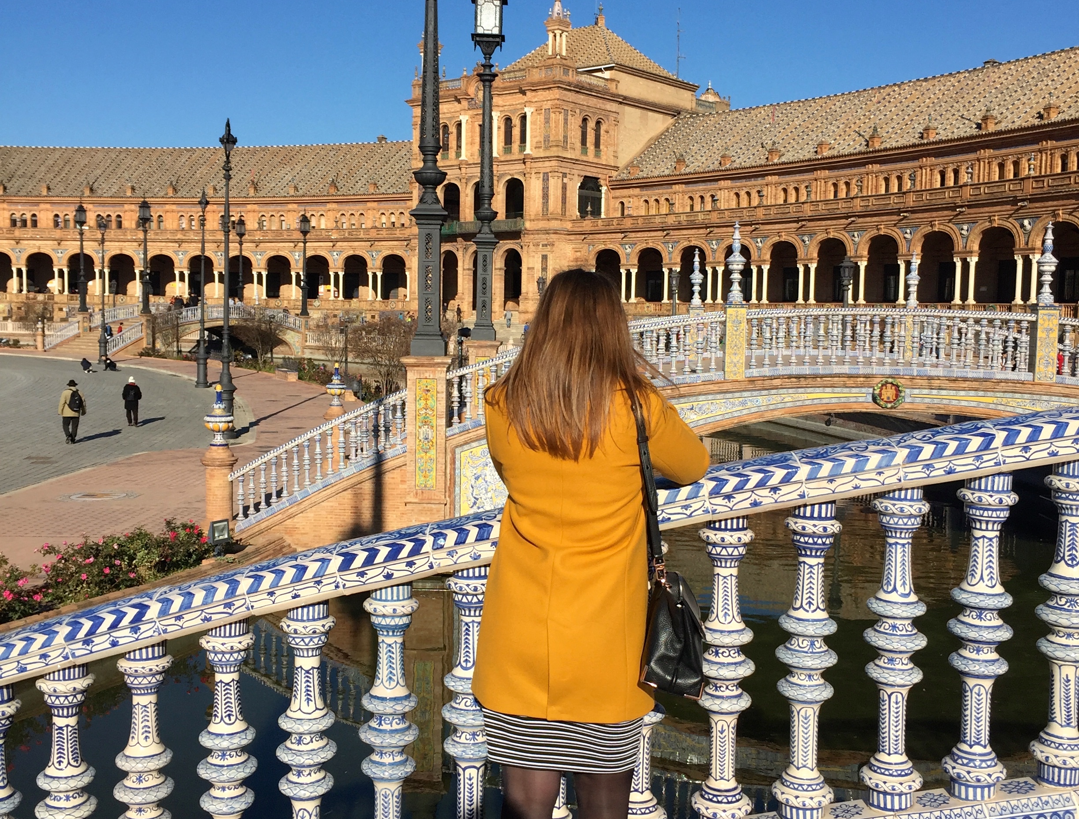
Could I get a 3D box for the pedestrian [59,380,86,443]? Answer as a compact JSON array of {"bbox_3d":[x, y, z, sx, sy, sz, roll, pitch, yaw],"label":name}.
[{"bbox_3d":[-13.337,0.058,34.307,0.620,1.782,0.420,-1,5,-25],"label":"pedestrian"}]

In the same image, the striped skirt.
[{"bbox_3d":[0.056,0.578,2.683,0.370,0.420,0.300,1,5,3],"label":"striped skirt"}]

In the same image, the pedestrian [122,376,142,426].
[{"bbox_3d":[-13.374,-0.285,39.540,0.570,1.629,0.400,-1,5,-19],"label":"pedestrian"}]

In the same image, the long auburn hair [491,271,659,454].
[{"bbox_3d":[0.075,-0.101,2.730,0.380,0.450,0.300,1,5,3],"label":"long auburn hair"}]

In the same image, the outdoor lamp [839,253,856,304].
[{"bbox_3d":[11.195,-3.060,44.208,0.580,5.100,0.580,1,5,0],"label":"outdoor lamp"}]

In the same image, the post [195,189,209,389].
[{"bbox_3d":[-16.118,-5.810,57.757,0.560,9.543,0.560,1,5,0],"label":"post"}]

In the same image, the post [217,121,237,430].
[{"bbox_3d":[-9.337,-3.930,36.373,0.570,9.543,0.570,1,5,0],"label":"post"}]

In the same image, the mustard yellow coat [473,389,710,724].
[{"bbox_3d":[0.118,0.291,2.770,0.520,0.790,0.430,1,5,3],"label":"mustard yellow coat"}]

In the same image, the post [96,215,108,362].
[{"bbox_3d":[-28.003,-7.629,77.236,0.560,9.543,0.560,1,5,0],"label":"post"}]

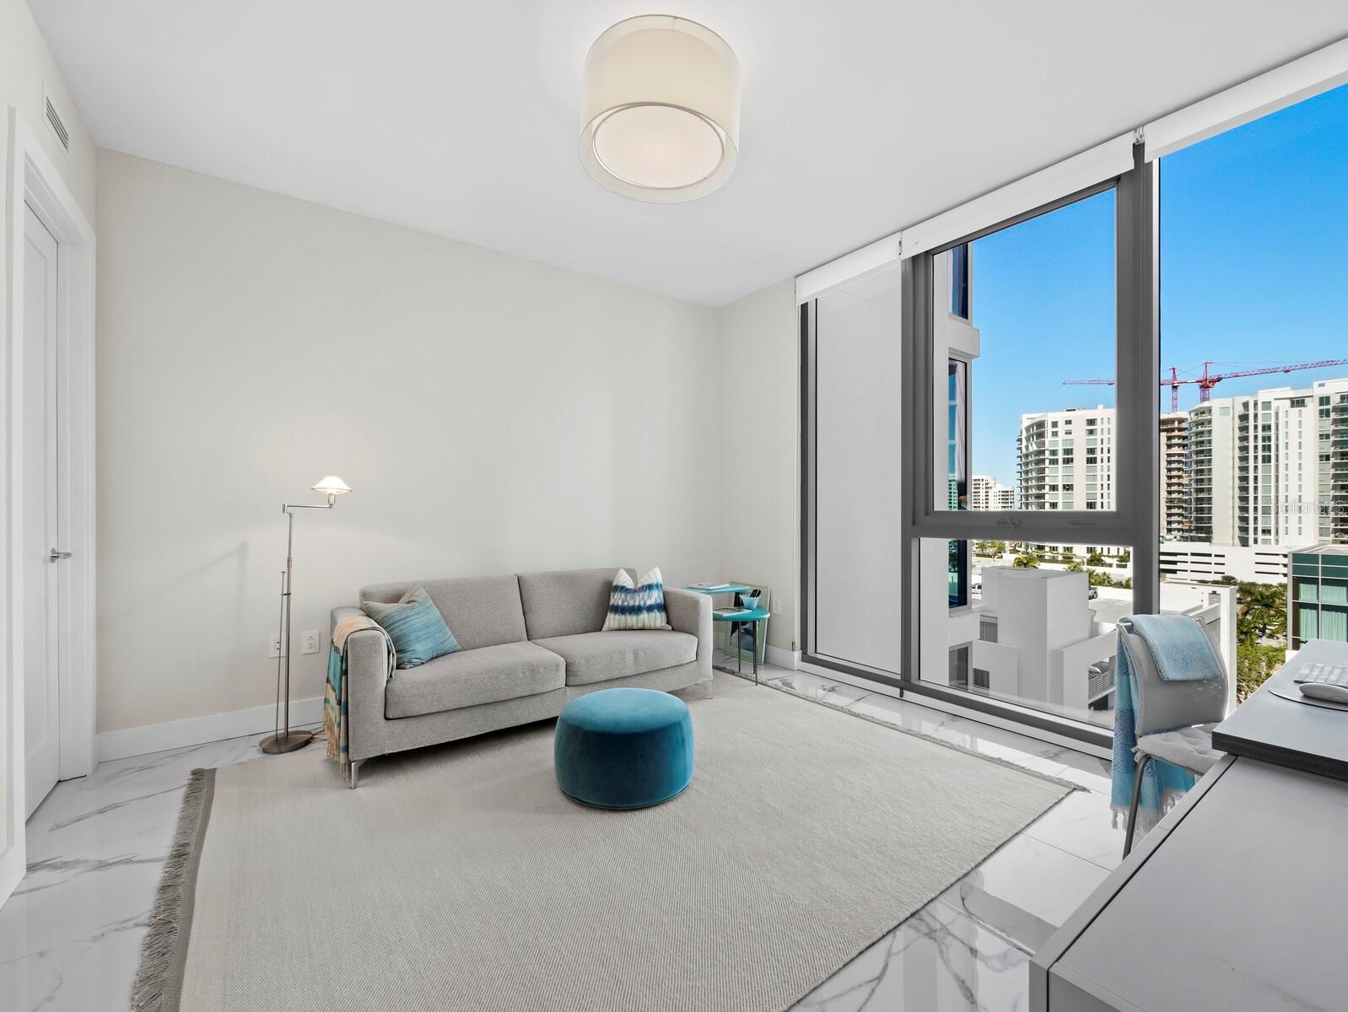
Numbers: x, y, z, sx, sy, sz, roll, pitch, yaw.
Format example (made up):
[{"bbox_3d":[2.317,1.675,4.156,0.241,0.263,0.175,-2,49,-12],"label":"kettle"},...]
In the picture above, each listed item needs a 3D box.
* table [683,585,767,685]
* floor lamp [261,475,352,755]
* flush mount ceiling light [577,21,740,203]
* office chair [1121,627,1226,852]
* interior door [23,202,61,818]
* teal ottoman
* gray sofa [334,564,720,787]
[{"bbox_3d":[0.400,0.945,4.127,0.540,0.620,0.660,0,0,-35],"label":"table"},{"bbox_3d":[-1.900,0.548,2.816,0.500,1.400,0.240,0,0,19],"label":"floor lamp"},{"bbox_3d":[-0.057,-1.535,2.175,0.620,0.320,0.620,0,0,0],"label":"flush mount ceiling light"},{"bbox_3d":[1.820,0.813,1.680,0.480,0.860,0.540,0,0,-19],"label":"office chair"},{"bbox_3d":[-2.556,0.020,2.118,0.050,2.440,0.840,0,0,-37],"label":"interior door"},{"bbox_3d":[-0.229,1.072,2.530,0.640,0.355,0.640,0,0,0],"label":"teal ottoman"},{"bbox_3d":[-0.836,0.846,3.328,2.040,0.810,0.870,0,0,-35],"label":"gray sofa"}]

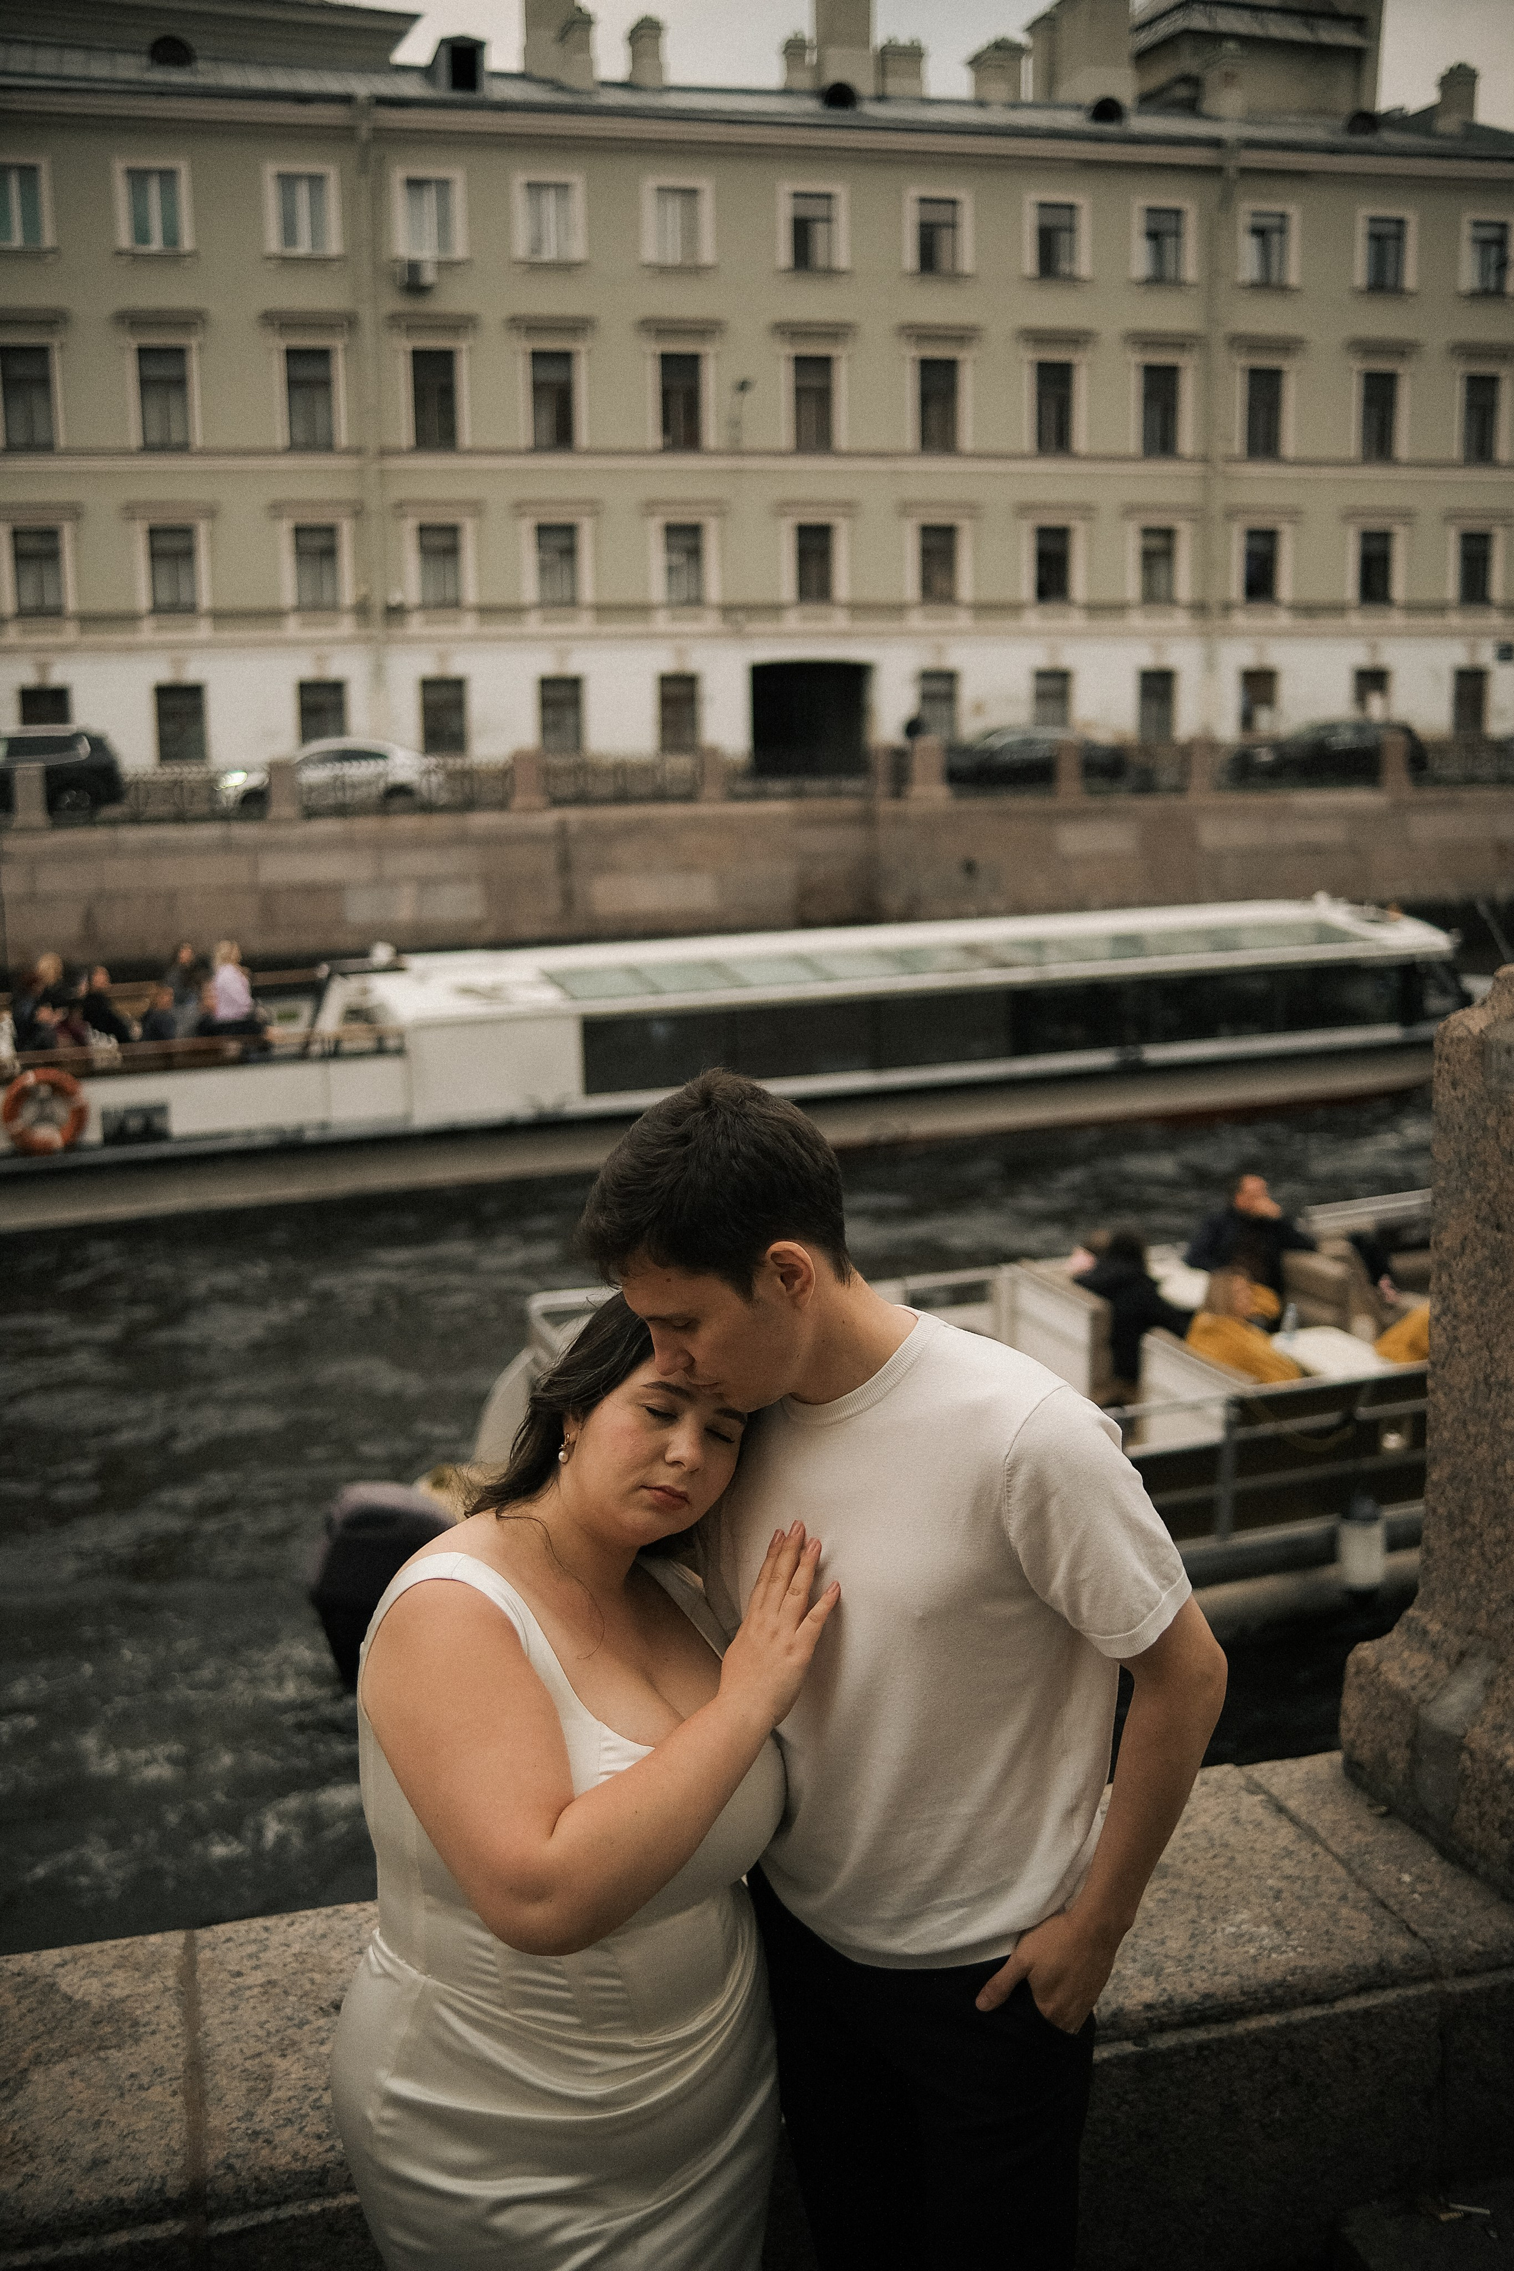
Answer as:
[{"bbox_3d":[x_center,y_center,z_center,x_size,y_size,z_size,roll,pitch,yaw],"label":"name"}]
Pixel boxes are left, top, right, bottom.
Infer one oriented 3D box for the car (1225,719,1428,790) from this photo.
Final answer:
[{"bbox_3d":[12.520,-8.360,48.500,4.400,1.600,1.820,-3,10,-12],"label":"car"}]

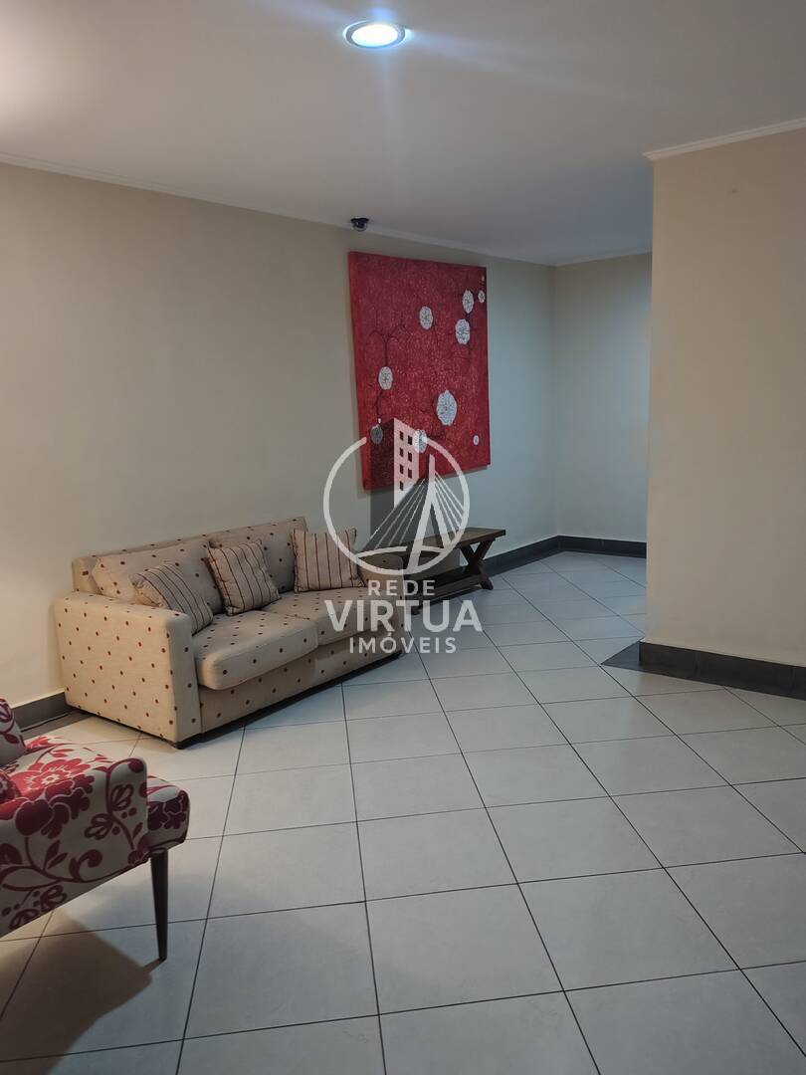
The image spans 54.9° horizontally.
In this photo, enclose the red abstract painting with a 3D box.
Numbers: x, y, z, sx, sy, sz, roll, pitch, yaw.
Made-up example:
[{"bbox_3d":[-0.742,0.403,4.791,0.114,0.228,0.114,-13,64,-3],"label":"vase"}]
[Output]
[{"bbox_3d":[0.206,-1.248,5.829,0.049,1.586,1.528,7,15,41],"label":"red abstract painting"}]

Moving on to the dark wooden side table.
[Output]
[{"bbox_3d":[0.280,0.249,5.872,0.335,0.446,1.276,7,14,41],"label":"dark wooden side table"}]

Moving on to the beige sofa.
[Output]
[{"bbox_3d":[-0.860,0.398,4.377,0.873,0.786,1.659,7,14,40],"label":"beige sofa"}]

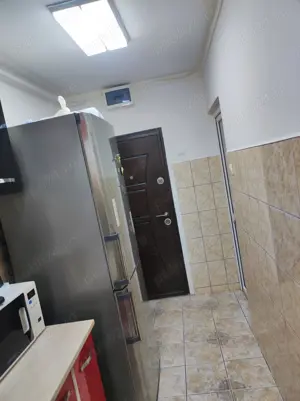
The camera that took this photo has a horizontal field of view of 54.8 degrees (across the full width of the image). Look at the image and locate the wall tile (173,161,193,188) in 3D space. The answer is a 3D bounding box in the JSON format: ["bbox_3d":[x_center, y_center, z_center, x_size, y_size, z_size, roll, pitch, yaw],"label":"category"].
[{"bbox_3d":[0.393,-0.289,3.353,0.199,0.305,0.012,-10,6,6],"label":"wall tile"}]

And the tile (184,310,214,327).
[{"bbox_3d":[0.506,1.204,3.048,0.308,0.012,0.305,-10,6,6],"label":"tile"}]

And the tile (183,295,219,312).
[{"bbox_3d":[0.533,1.166,3.351,0.308,0.012,0.308,-10,6,6],"label":"tile"}]

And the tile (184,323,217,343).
[{"bbox_3d":[0.478,1.242,2.747,0.308,0.012,0.305,-10,6,6],"label":"tile"}]

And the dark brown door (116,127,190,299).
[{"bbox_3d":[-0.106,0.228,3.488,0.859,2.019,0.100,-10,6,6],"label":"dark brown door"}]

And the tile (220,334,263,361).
[{"bbox_3d":[0.750,1.230,2.411,0.301,0.012,0.305,-10,6,6],"label":"tile"}]

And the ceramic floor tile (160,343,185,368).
[{"bbox_3d":[0.154,1.331,2.478,0.296,0.012,0.305,-10,6,6],"label":"ceramic floor tile"}]

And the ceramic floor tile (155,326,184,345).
[{"bbox_3d":[0.177,1.293,2.780,0.306,0.012,0.305,-10,6,6],"label":"ceramic floor tile"}]

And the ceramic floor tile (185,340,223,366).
[{"bbox_3d":[0.451,1.280,2.445,0.308,0.012,0.305,-10,6,6],"label":"ceramic floor tile"}]

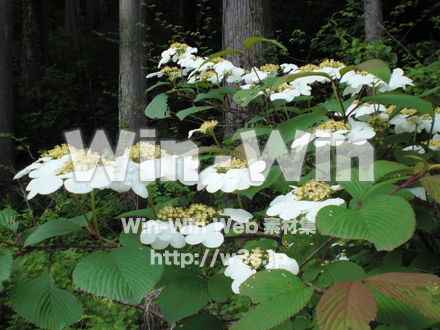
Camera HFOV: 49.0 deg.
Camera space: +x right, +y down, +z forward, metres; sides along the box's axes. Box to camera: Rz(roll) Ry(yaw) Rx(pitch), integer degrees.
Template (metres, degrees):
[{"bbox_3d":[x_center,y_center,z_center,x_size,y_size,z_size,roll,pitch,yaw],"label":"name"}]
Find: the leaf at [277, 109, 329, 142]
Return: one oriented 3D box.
[{"bbox_3d":[0.112,-0.051,0.660,0.065,0.022,0.100,25,45,38],"label":"leaf"}]

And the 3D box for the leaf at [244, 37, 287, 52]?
[{"bbox_3d":[0.079,-0.210,0.840,0.072,0.027,0.043,-1,3,-17],"label":"leaf"}]

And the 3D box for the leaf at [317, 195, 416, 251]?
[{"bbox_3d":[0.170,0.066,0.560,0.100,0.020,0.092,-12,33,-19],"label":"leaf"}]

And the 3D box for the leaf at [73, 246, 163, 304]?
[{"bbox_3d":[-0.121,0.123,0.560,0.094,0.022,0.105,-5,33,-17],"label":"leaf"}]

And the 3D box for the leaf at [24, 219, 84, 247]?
[{"bbox_3d":[-0.212,0.087,0.620,0.078,0.015,0.045,-23,14,-20],"label":"leaf"}]

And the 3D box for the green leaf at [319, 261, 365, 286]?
[{"bbox_3d":[0.169,0.151,0.660,0.057,0.014,0.062,-13,39,-16],"label":"green leaf"}]

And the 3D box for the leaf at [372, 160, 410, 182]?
[{"bbox_3d":[0.220,0.009,0.620,0.062,0.016,0.048,-11,12,-30],"label":"leaf"}]

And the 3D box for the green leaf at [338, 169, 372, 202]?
[{"bbox_3d":[0.163,0.024,0.585,0.044,0.016,0.064,-6,40,-12],"label":"green leaf"}]

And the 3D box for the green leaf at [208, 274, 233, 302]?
[{"bbox_3d":[0.001,0.169,0.660,0.036,0.043,0.012,-5,-37,-3],"label":"green leaf"}]

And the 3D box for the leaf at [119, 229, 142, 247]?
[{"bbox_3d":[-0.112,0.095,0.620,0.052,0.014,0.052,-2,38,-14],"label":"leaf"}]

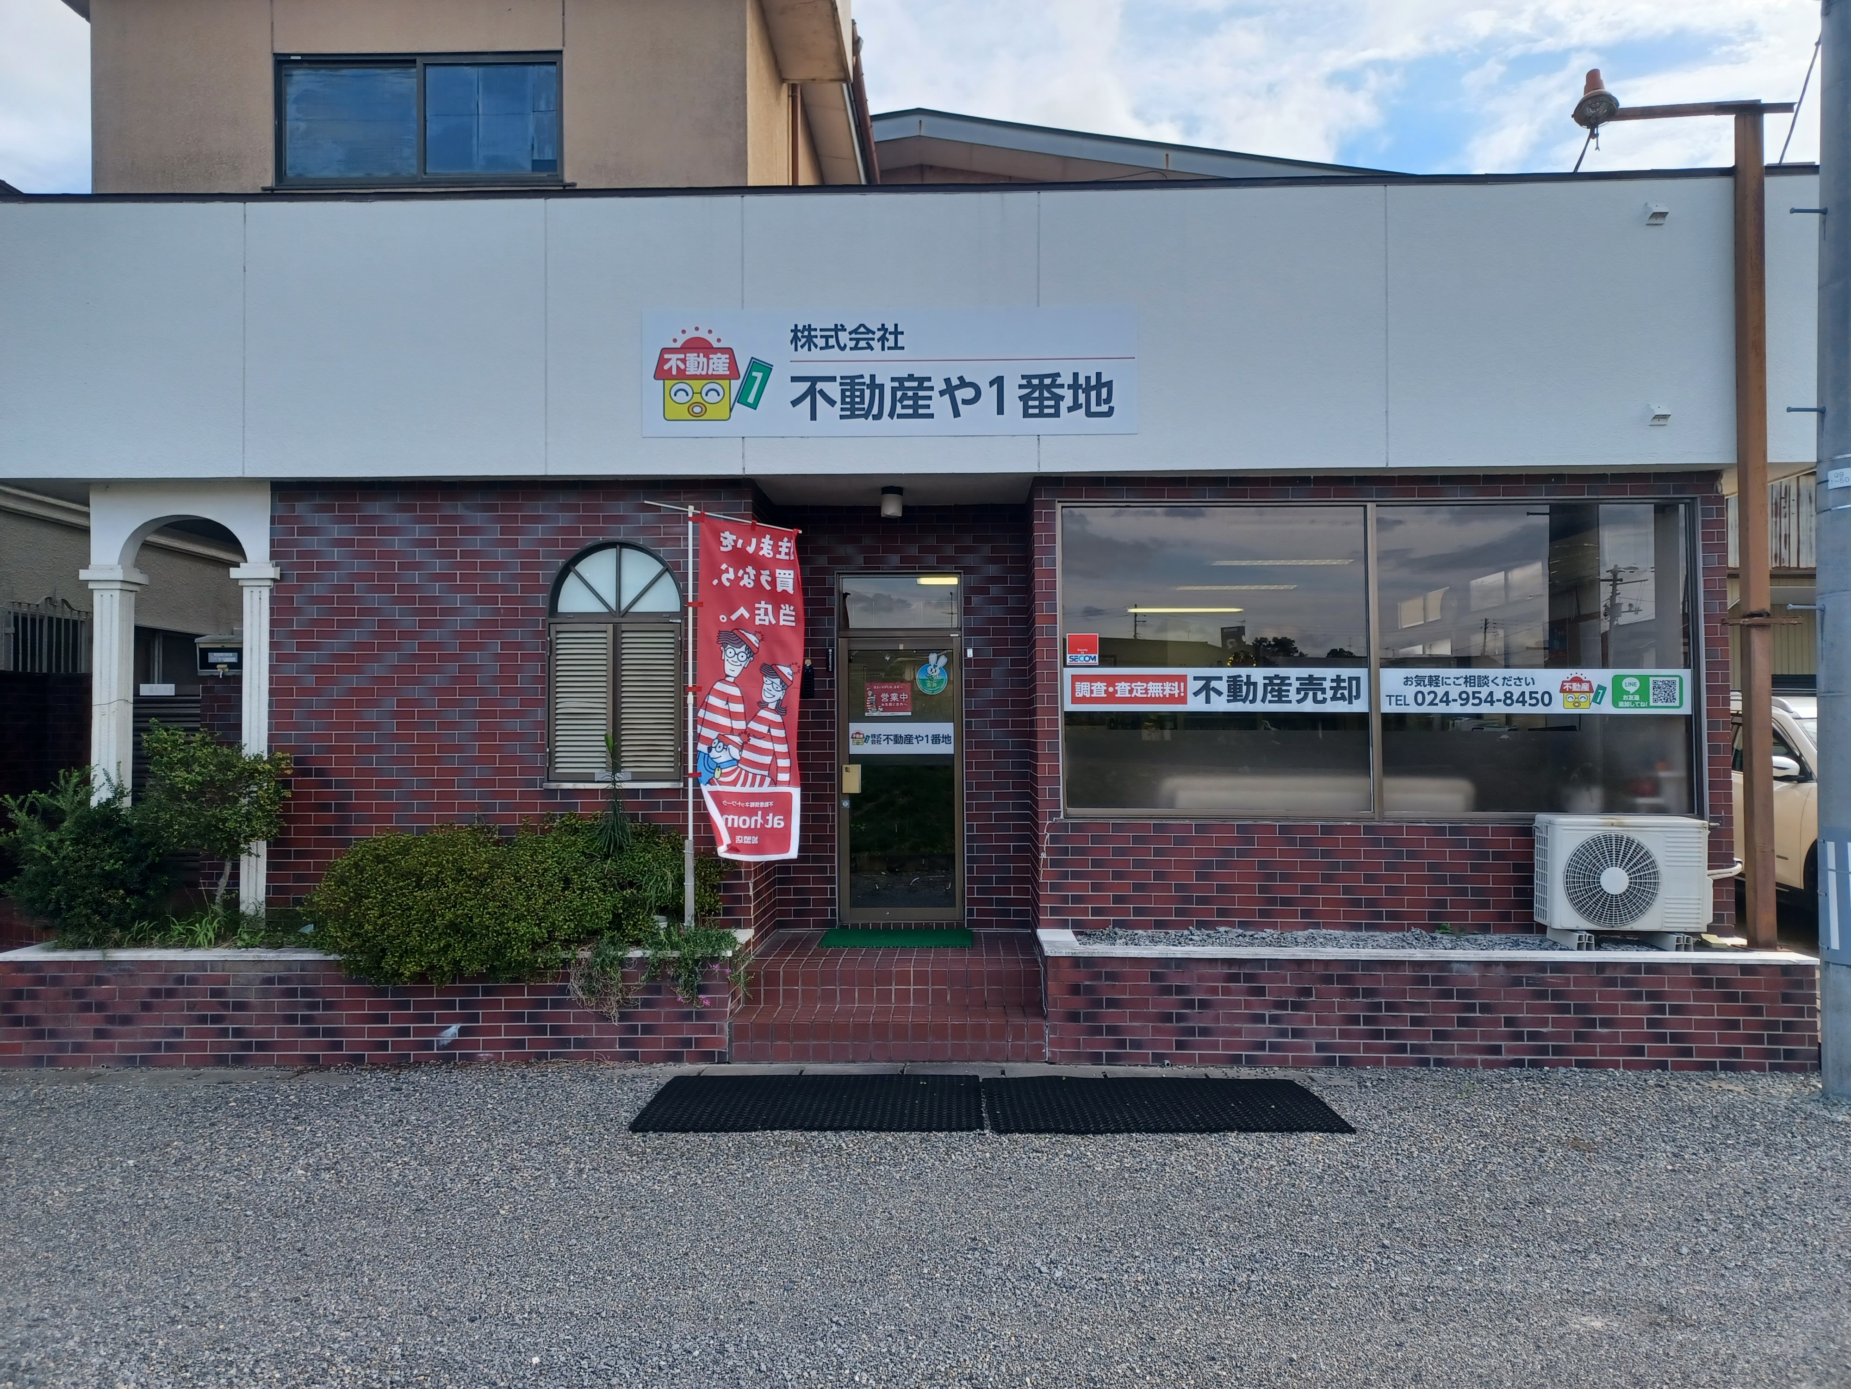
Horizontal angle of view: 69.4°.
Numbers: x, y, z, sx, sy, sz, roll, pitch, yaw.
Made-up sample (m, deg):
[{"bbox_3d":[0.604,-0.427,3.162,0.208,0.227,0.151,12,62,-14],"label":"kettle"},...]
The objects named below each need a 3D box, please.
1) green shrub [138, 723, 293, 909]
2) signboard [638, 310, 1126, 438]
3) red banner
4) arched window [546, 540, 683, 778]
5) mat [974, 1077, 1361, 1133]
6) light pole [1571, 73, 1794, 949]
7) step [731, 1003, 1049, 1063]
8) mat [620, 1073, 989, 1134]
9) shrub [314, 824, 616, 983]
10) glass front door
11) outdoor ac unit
[{"bbox_3d":[-3.905,0.674,7.370,0.850,1.050,0.780,0,-1,1],"label":"green shrub"},{"bbox_3d":[-0.207,-1.812,7.510,2.780,0.720,0.050,0,-1,1],"label":"signboard"},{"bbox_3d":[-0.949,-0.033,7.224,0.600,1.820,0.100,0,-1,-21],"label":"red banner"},{"bbox_3d":[-1.783,-0.181,7.685,0.780,1.380,0.120,0,-1,1],"label":"arched window"},{"bbox_3d":[1.040,1.854,6.083,1.520,0.025,0.880,0,-1,1],"label":"mat"},{"bbox_3d":[4.028,-0.989,7.062,1.171,4.640,0.300,0,-1,1],"label":"light pole"},{"bbox_3d":[-0.183,1.785,7.036,1.630,0.210,0.410,0,-1,1],"label":"step"},{"bbox_3d":[-0.491,1.857,6.129,1.500,0.025,0.890,0,-1,1],"label":"mat"},{"bbox_3d":[-2.436,1.091,7.079,1.700,0.850,0.850,0,-1,1],"label":"shrub"},{"bbox_3d":[-0.155,0.544,8.655,0.810,1.840,0.070,0,-1,1],"label":"glass front door"},{"bbox_3d":[3.681,0.985,7.104,0.830,0.660,0.340,0,-1,6],"label":"outdoor ac unit"}]

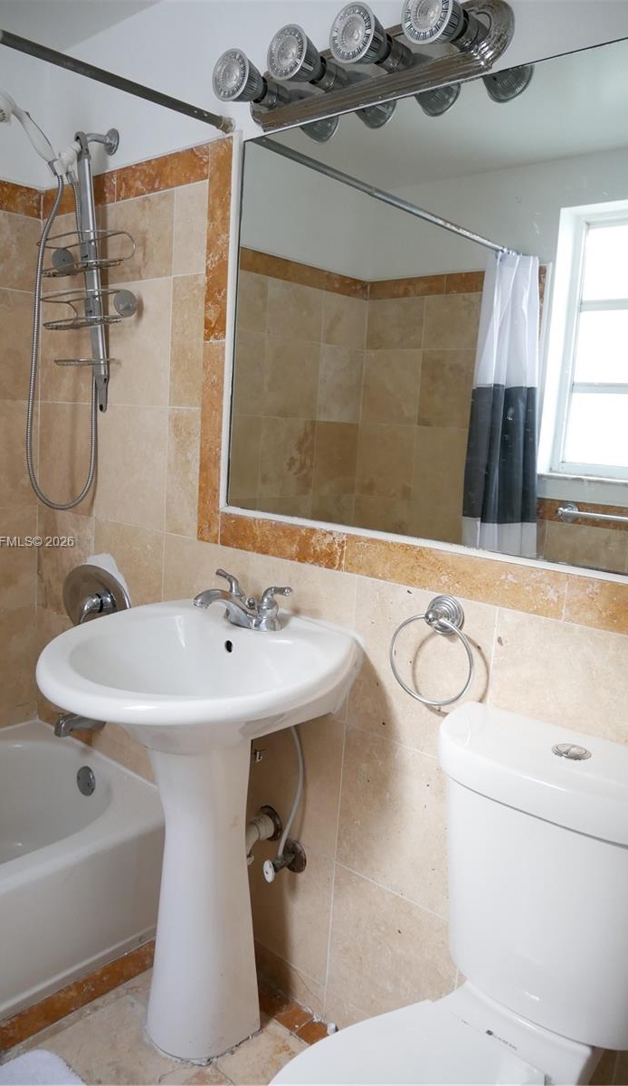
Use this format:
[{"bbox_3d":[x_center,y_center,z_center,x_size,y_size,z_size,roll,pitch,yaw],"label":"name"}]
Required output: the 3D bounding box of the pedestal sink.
[{"bbox_3d":[-0.276,0.611,1.523,0.560,0.883,0.530,11,12,39],"label":"pedestal sink"}]

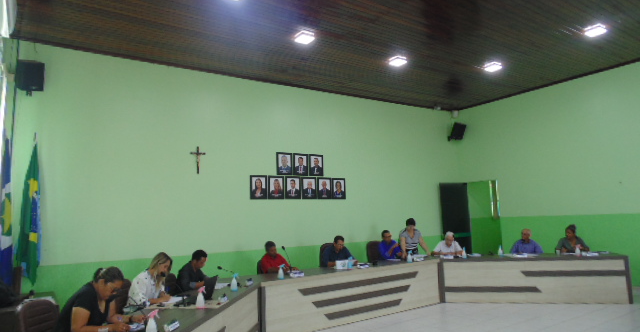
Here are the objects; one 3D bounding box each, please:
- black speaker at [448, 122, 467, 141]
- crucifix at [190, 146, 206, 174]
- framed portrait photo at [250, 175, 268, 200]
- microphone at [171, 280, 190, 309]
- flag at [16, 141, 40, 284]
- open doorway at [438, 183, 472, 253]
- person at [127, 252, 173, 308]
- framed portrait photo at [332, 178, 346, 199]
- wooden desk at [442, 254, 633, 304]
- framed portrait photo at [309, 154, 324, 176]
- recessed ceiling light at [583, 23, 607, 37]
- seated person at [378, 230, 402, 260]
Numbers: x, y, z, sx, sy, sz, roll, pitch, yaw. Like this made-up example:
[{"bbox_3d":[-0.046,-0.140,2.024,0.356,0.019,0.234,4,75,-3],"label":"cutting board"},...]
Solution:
[{"bbox_3d":[3.711,-0.930,10.896,0.255,0.385,0.225,1,12,-21],"label":"black speaker"},{"bbox_3d":[-2.262,-0.102,7.566,0.270,0.500,0.060,3,-8,-33],"label":"crucifix"},{"bbox_3d":[-1.229,0.440,8.257,0.370,0.475,0.025,3,-9,-33],"label":"framed portrait photo"},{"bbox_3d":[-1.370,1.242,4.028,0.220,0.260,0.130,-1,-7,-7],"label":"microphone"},{"bbox_3d":[-3.832,0.611,5.346,0.290,1.840,0.270,3,-9,-33],"label":"flag"},{"bbox_3d":[3.697,1.619,10.987,0.857,2.300,0.050,0,-7,-16],"label":"open doorway"},{"bbox_3d":[-1.629,1.491,3.995,0.700,1.200,0.480,-3,-7,7],"label":"person"},{"bbox_3d":[0.415,0.493,8.790,0.320,0.450,0.025,3,-9,-33],"label":"framed portrait photo"},{"bbox_3d":[3.549,1.938,7.065,3.000,0.736,0.700,-3,-7,10],"label":"wooden desk"},{"bbox_3d":[-0.072,-0.006,8.577,0.370,0.450,0.030,3,-9,-33],"label":"framed portrait photo"},{"bbox_3d":[4.463,-2.189,6.580,0.240,0.050,0.240,3,-9,-33],"label":"recessed ceiling light"},{"bbox_3d":[1.378,1.891,7.794,0.750,1.280,0.550,-10,-11,42],"label":"seated person"}]

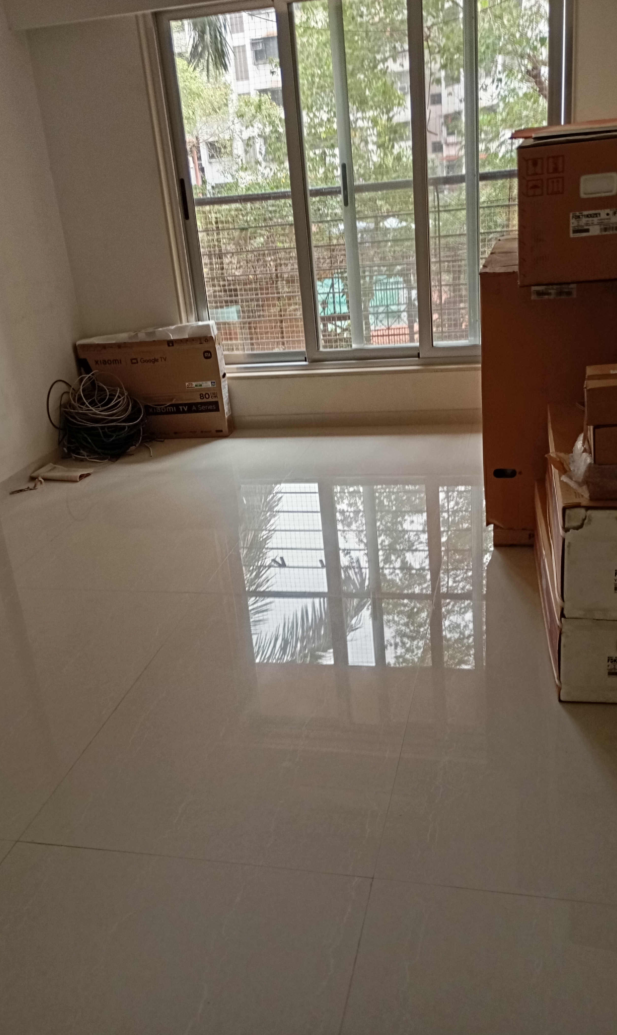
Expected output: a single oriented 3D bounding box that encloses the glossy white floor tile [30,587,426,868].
[{"bbox_3d":[-0.117,0.500,2.307,0.800,0.010,1.200,0,22,14],"label":"glossy white floor tile"}]

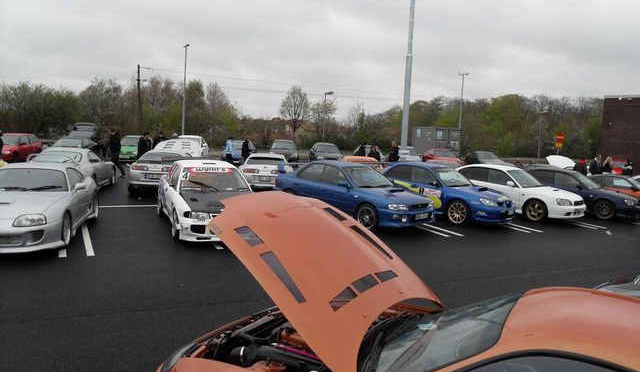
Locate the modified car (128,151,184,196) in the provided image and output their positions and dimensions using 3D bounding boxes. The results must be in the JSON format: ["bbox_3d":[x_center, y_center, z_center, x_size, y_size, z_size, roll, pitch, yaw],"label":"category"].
[{"bbox_3d":[-4.815,-0.534,16.775,1.810,1.270,4.510,3,6,-5],"label":"modified car"}]

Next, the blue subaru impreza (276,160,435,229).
[{"bbox_3d":[0.769,0.133,12.957,1.690,1.400,4.350,-3,9,-44],"label":"blue subaru impreza"}]

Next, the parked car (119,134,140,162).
[{"bbox_3d":[-10.060,-2.007,28.246,1.680,1.400,4.100,1,6,-20],"label":"parked car"}]

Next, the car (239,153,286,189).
[{"bbox_3d":[-1.930,-0.544,18.770,1.810,1.280,4.500,3,6,-6],"label":"car"}]

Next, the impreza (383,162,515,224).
[{"bbox_3d":[3.187,0.095,14.358,1.740,1.430,4.460,-3,9,-43],"label":"impreza"}]

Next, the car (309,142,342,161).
[{"bbox_3d":[0.359,-2.010,33.842,1.700,1.420,4.300,2,6,-9],"label":"car"}]

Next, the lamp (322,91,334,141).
[{"bbox_3d":[0.625,-5.201,43.202,0.950,5.280,0.250,5,7,15],"label":"lamp"}]

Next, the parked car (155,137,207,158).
[{"bbox_3d":[-7.256,-1.881,28.429,1.720,1.420,4.200,2,6,-8],"label":"parked car"}]

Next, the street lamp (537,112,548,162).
[{"bbox_3d":[23.028,-5.119,53.688,0.850,5.250,0.250,5,7,20],"label":"street lamp"}]

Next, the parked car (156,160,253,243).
[{"bbox_3d":[-2.381,0.164,11.075,1.700,1.410,4.320,1,7,-22],"label":"parked car"}]

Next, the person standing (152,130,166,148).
[{"bbox_3d":[-6.616,-1.334,21.611,0.500,1.770,0.350,2,6,-15],"label":"person standing"}]

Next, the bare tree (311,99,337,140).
[{"bbox_3d":[0.184,-5.477,47.270,2.500,4.880,2.500,3,6,0],"label":"bare tree"}]

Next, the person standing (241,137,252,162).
[{"bbox_3d":[-3.786,-1.689,26.914,0.350,1.720,0.500,8,7,40],"label":"person standing"}]

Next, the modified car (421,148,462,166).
[{"bbox_3d":[8.427,-1.799,36.432,1.720,1.360,4.250,2,6,-12],"label":"modified car"}]

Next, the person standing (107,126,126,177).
[{"bbox_3d":[-7.634,-1.309,19.300,0.550,1.810,0.500,3,6,-5],"label":"person standing"}]

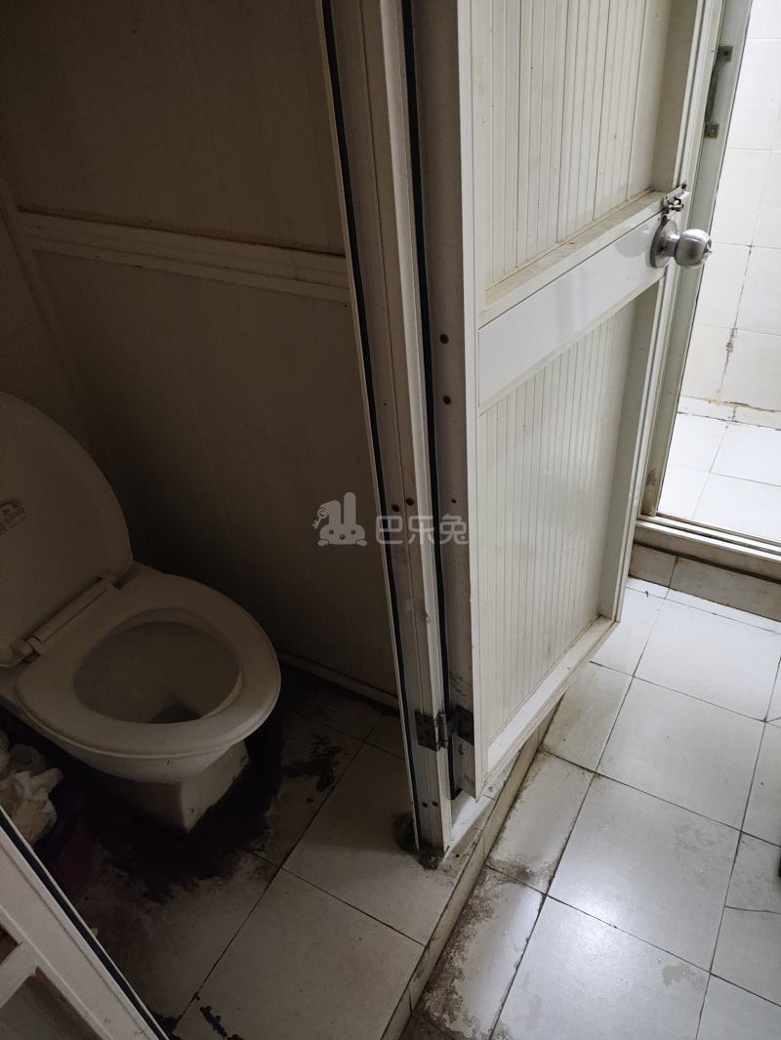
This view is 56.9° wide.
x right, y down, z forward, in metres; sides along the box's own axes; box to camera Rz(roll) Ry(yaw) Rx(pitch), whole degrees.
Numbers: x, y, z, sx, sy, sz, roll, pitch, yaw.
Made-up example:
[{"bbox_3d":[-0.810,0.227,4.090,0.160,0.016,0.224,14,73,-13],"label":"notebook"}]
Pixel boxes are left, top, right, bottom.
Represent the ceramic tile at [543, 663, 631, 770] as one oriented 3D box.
[{"bbox_3d":[0.477,0.465,1.742,0.135,0.010,0.300,16,43,26],"label":"ceramic tile"}]

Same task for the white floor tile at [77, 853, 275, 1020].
[{"bbox_3d":[-0.410,0.711,1.347,0.302,0.010,0.300,16,43,26],"label":"white floor tile"}]

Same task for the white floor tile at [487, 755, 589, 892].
[{"bbox_3d":[0.328,0.635,1.545,0.135,0.010,0.300,16,43,26],"label":"white floor tile"}]

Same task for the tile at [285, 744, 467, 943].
[{"bbox_3d":[0.003,0.615,1.413,0.307,0.010,0.303,16,43,26],"label":"tile"}]

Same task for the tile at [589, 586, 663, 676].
[{"bbox_3d":[0.627,0.294,1.940,0.135,0.010,0.303,16,43,26],"label":"tile"}]

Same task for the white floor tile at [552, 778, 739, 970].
[{"bbox_3d":[0.515,0.689,1.450,0.300,0.010,0.300,16,43,26],"label":"white floor tile"}]

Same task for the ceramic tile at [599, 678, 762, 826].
[{"bbox_3d":[0.665,0.519,1.647,0.300,0.010,0.300,16,43,26],"label":"ceramic tile"}]

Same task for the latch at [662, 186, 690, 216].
[{"bbox_3d":[0.401,-0.443,1.004,0.020,0.032,0.052,25,48,34],"label":"latch"}]

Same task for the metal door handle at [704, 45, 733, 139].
[{"bbox_3d":[0.616,-0.807,1.371,0.028,0.155,0.040,16,43,26],"label":"metal door handle"}]

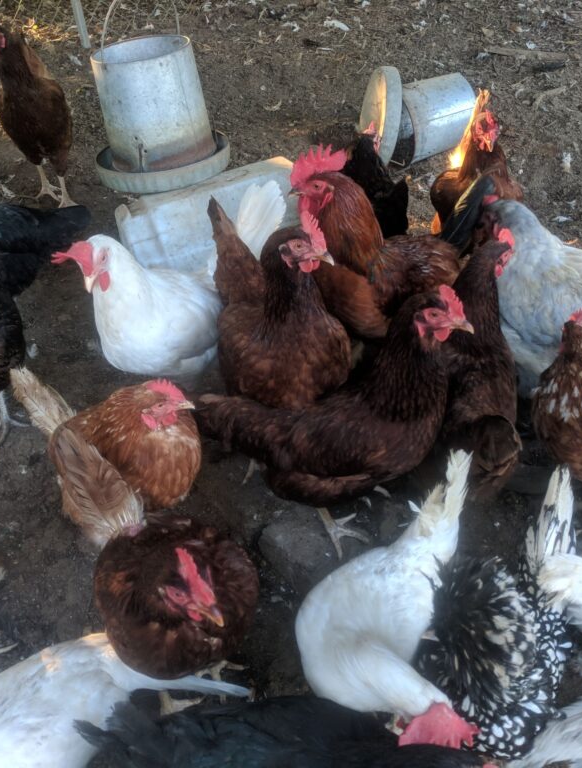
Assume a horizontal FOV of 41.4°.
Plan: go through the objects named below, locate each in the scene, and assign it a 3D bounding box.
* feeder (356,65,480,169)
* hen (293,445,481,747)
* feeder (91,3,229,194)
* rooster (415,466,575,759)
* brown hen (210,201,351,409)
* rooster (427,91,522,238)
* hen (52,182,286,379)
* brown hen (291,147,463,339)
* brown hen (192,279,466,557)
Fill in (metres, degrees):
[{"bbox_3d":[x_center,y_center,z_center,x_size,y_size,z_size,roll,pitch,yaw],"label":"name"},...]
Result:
[{"bbox_3d":[0.385,-0.813,2.317,0.281,0.281,0.281,-10,37,-12],"label":"feeder"},{"bbox_3d":[0.124,0.280,0.968,0.208,0.354,0.333,17,44,29],"label":"hen"},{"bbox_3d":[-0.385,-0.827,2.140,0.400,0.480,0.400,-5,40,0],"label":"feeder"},{"bbox_3d":[0.253,0.292,0.941,0.187,0.343,0.333,7,40,18],"label":"rooster"},{"bbox_3d":[-0.051,-0.125,1.429,0.198,0.421,0.354,-27,42,-23],"label":"brown hen"},{"bbox_3d":[0.372,-0.436,1.653,0.210,0.430,0.370,-2,41,3],"label":"rooster"},{"bbox_3d":[-0.178,-0.165,1.426,0.390,0.380,0.210,-29,46,-26],"label":"hen"},{"bbox_3d":[0.178,-0.238,1.481,0.406,0.484,0.198,-9,38,-2],"label":"brown hen"},{"bbox_3d":[0.067,0.057,1.121,0.390,0.410,0.210,-5,40,0],"label":"brown hen"}]

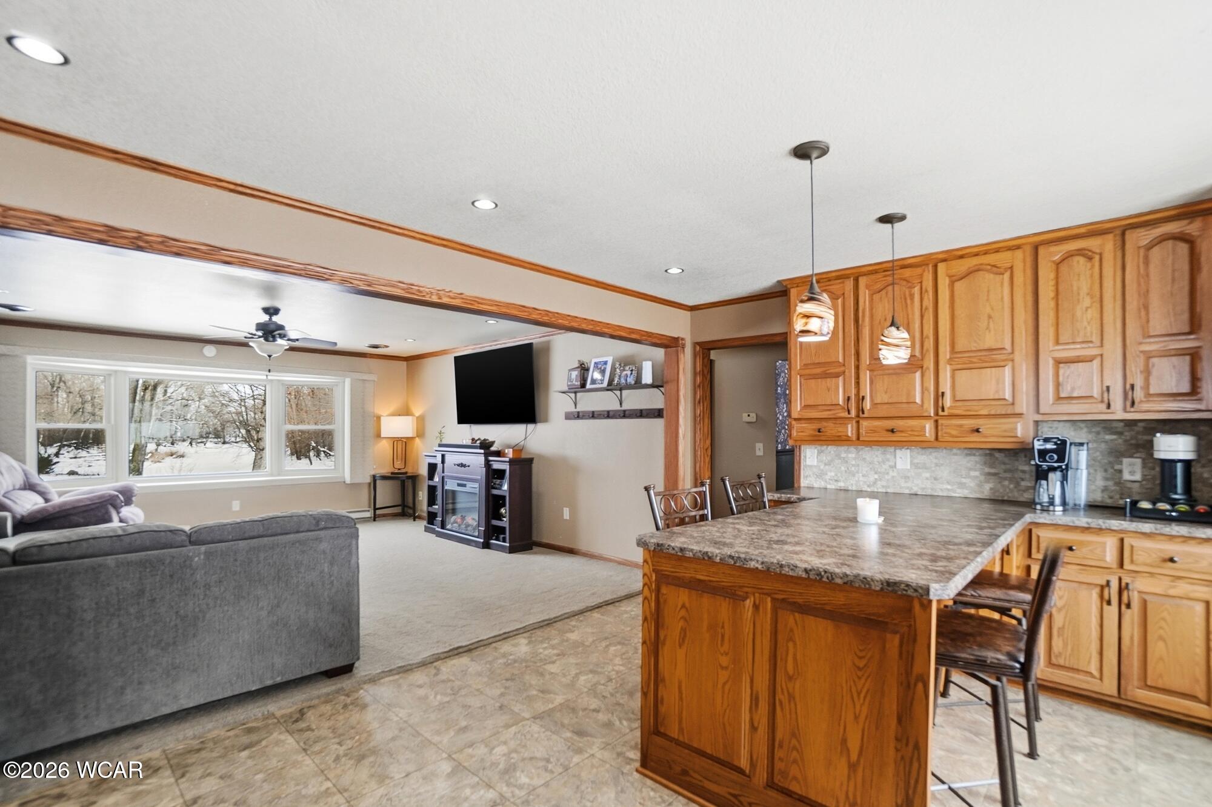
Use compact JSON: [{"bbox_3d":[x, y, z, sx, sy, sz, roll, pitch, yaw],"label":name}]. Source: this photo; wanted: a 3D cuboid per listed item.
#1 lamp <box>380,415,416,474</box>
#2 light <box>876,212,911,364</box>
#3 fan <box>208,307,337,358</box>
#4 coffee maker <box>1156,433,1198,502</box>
[{"bbox_3d":[-2.993,0.594,7.250,0.440,0.840,0.220,0,-2,0],"label":"lamp"},{"bbox_3d":[1.493,-0.582,2.620,0.150,0.780,0.150,2,-3,-45],"label":"light"},{"bbox_3d":[-3.135,-0.677,4.720,1.130,0.490,1.130,2,-3,-45],"label":"fan"},{"bbox_3d":[2.857,0.320,2.530,0.320,0.325,0.143,2,-3,-44],"label":"coffee maker"}]

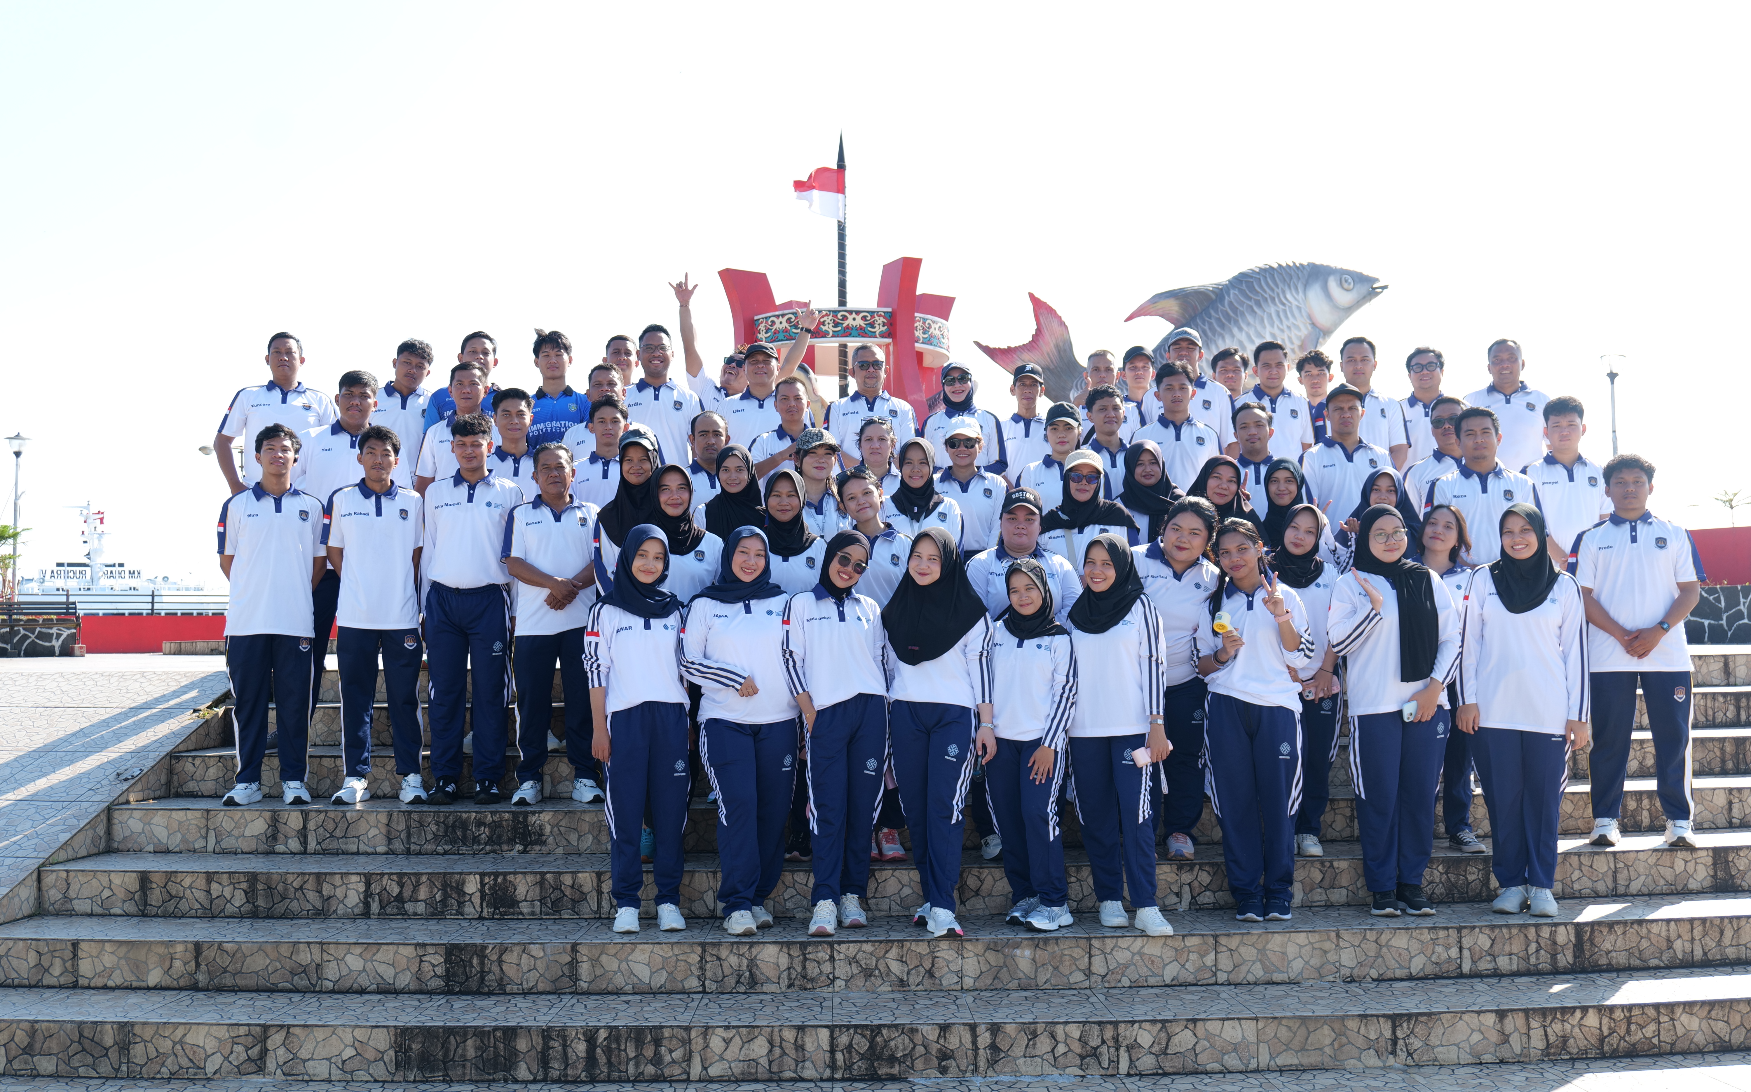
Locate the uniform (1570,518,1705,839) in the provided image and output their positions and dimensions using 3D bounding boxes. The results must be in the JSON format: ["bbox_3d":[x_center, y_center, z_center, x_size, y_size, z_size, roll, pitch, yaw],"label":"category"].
[{"bbox_3d":[3.428,0.559,7.430,0.550,1.420,0.300,-1,-2,19],"label":"uniform"}]

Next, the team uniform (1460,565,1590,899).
[{"bbox_3d":[2.658,0.749,6.779,0.496,1.331,0.290,-1,-2,21],"label":"team uniform"}]

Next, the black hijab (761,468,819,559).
[{"bbox_3d":[-0.358,-0.137,7.032,0.260,0.391,0.270,0,-3,-3],"label":"black hijab"}]

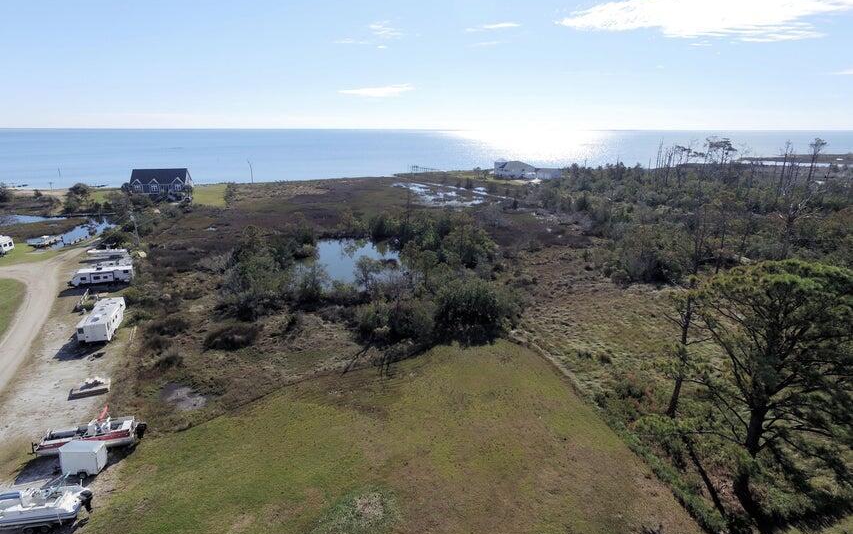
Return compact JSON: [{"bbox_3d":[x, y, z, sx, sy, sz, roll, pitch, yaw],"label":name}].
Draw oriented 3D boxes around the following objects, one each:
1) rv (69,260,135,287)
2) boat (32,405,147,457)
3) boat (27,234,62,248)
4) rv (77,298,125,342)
[{"bbox_3d":[-60.206,1.947,91.627,10.200,3.100,2.900,-5,17,-17],"label":"rv"},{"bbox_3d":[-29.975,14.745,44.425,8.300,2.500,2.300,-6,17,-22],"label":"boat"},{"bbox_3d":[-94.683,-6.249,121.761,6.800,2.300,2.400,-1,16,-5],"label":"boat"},{"bbox_3d":[-46.222,7.793,70.615,3.100,3.350,11.500,-6,17,-21],"label":"rv"}]

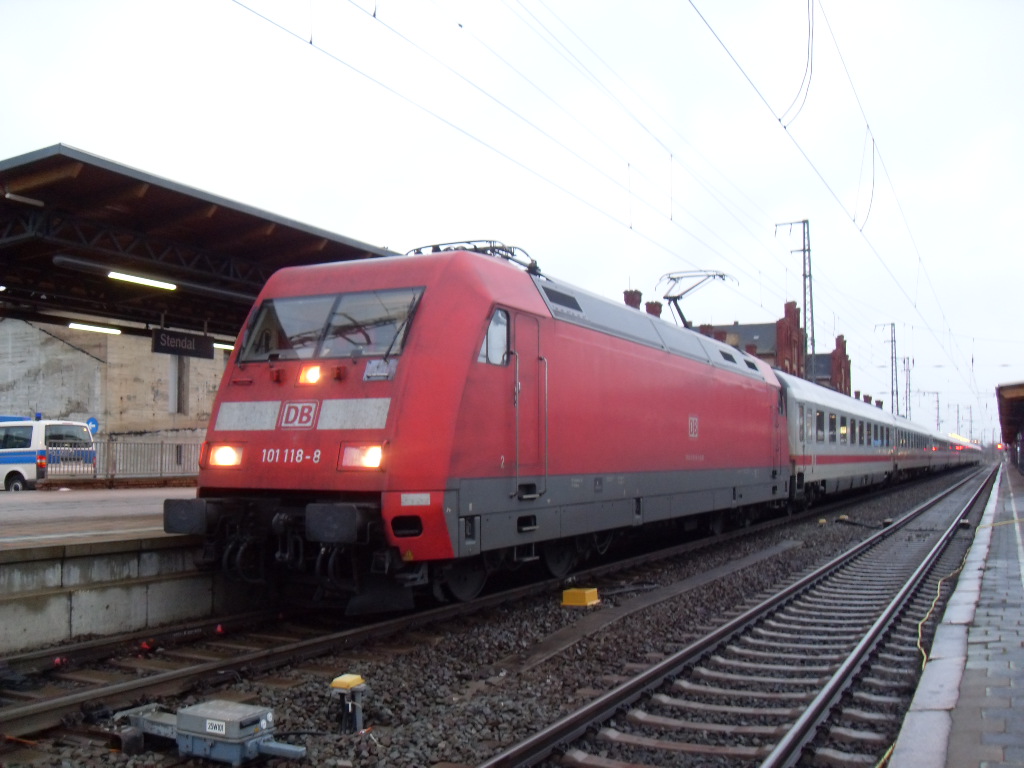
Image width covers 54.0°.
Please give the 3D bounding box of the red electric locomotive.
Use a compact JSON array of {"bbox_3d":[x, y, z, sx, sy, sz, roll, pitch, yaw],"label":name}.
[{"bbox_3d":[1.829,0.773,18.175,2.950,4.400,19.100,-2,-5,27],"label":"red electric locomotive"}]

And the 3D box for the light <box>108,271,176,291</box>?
[{"bbox_3d":[-5.253,-1.457,14.300,0.100,0.100,1.220,-2,-5,27],"label":"light"}]

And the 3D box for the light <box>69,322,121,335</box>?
[{"bbox_3d":[-8.088,-1.066,19.500,0.100,0.100,1.220,-2,-5,27],"label":"light"}]

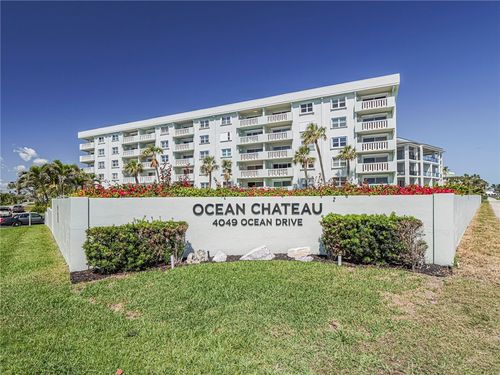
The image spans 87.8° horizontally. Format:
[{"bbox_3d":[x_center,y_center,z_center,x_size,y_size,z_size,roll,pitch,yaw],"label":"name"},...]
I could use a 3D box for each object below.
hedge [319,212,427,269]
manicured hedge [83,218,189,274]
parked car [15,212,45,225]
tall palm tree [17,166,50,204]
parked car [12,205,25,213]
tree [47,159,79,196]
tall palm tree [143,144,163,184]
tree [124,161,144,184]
[{"bbox_3d":[3.064,1.288,6.708,2.278,1.149,0.850,-2,-3,24],"label":"hedge"},{"bbox_3d":[-2.800,1.419,6.642,2.265,0.987,0.850,1,-3,-25],"label":"manicured hedge"},{"bbox_3d":[-23.481,3.412,28.079,4.700,1.460,1.820,2,-3,-40],"label":"parked car"},{"bbox_3d":[-35.821,0.469,43.073,4.600,8.212,4.600,-1,-2,0],"label":"tall palm tree"},{"bbox_3d":[-49.844,4.828,55.915,1.880,1.660,4.600,2,-3,-41],"label":"parked car"},{"bbox_3d":[-31.581,-0.009,44.094,4.400,8.778,4.400,-1,-2,0],"label":"tree"},{"bbox_3d":[-16.016,-2.193,43.681,3.400,9.827,3.400,-1,-2,0],"label":"tall palm tree"},{"bbox_3d":[-19.403,-0.855,44.126,3.200,7.253,3.200,-1,-2,0],"label":"tree"}]

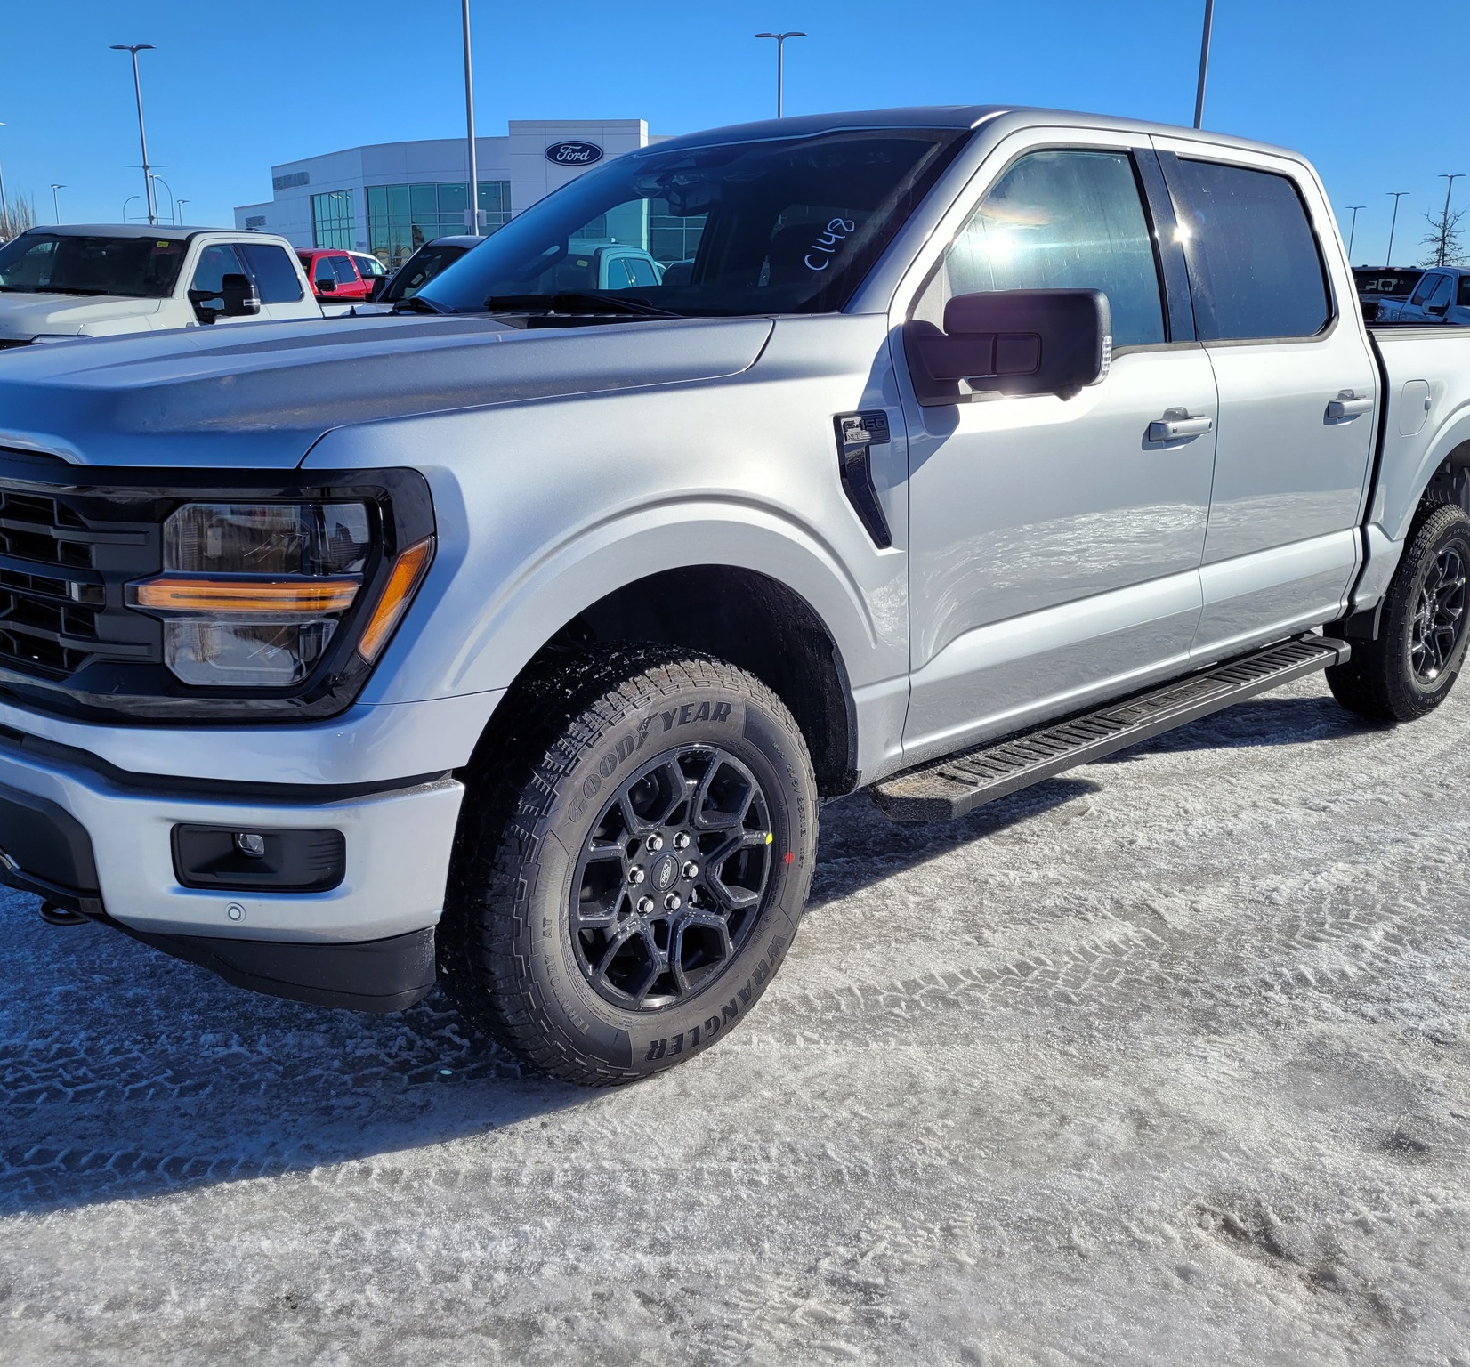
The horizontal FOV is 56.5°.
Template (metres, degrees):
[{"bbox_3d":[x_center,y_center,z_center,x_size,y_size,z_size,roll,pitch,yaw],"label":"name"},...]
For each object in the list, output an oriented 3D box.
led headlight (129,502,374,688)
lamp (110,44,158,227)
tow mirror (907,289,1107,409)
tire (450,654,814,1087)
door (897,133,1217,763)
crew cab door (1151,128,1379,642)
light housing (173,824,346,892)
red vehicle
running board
[{"bbox_3d":[-0.752,-0.145,2.147,0.430,0.300,0.180,8,16,30],"label":"led headlight"},{"bbox_3d":[-18.681,-15.191,43.675,1.500,9.420,0.350,2,15,8],"label":"lamp"},{"bbox_3d":[0.521,-0.652,2.645,0.180,0.210,0.415,-13,20,-43],"label":"tow mirror"},{"bbox_3d":[-0.188,0.331,2.547,0.280,0.800,0.800,14,20,42],"label":"tire"},{"bbox_3d":[0.721,-0.600,3.213,1.310,1.360,0.260,-13,20,-43],"label":"door"},{"bbox_3d":[1.519,-0.788,3.962,1.120,1.360,0.260,-13,20,-43],"label":"crew cab door"},{"bbox_3d":[-0.719,0.266,2.115,0.255,0.105,0.100,4,15,11],"label":"light housing"},{"bbox_3d":[-8.010,-6.950,25.120,2.040,1.970,5.900,3,16,8],"label":"red vehicle"},{"bbox_3d":[1.160,0.079,3.759,2.100,0.065,0.180,-14,20,-42],"label":"running board"}]

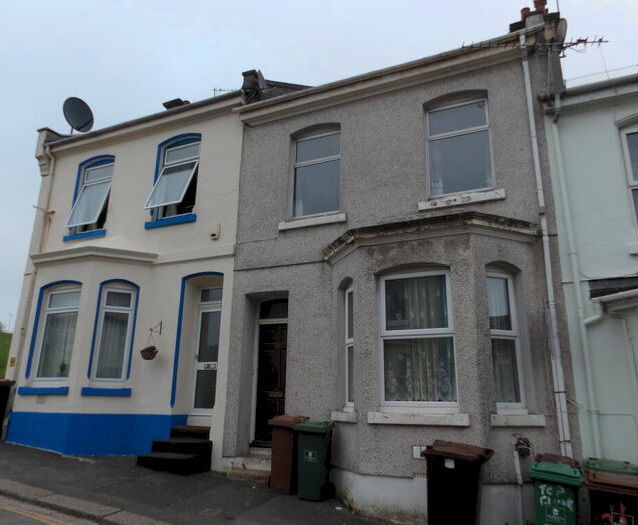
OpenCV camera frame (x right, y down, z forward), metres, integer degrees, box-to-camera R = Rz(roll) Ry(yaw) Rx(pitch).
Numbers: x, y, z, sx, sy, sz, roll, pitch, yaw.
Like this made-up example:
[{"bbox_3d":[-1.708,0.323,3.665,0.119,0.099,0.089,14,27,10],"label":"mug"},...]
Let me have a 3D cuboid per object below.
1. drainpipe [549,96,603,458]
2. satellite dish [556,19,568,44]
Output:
[{"bbox_3d":[3.426,0.390,6.391,0.110,5.672,0.160,-6,-15,25],"label":"drainpipe"},{"bbox_3d":[5.213,-4.945,10.411,0.200,0.590,0.560,-2,-13,10],"label":"satellite dish"}]

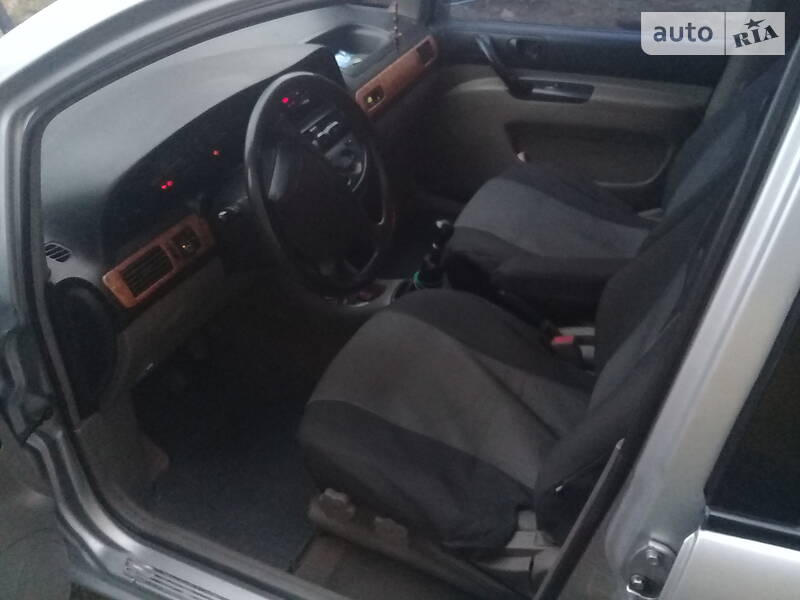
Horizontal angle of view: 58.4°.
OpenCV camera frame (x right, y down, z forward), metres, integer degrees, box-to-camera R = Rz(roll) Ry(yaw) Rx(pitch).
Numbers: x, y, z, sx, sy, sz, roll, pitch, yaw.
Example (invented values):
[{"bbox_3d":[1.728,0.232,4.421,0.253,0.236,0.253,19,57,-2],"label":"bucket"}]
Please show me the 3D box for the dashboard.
[{"bbox_3d":[-0.371,-0.370,1.765,0.600,0.540,1.420,12,39,22],"label":"dashboard"}]

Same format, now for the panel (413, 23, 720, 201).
[{"bbox_3d":[0.428,-0.512,2.141,0.930,0.620,0.120,12,39,22],"label":"panel"}]

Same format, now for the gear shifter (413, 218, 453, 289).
[{"bbox_3d":[0.086,-0.104,1.702,0.080,0.185,0.080,12,39,22],"label":"gear shifter"}]

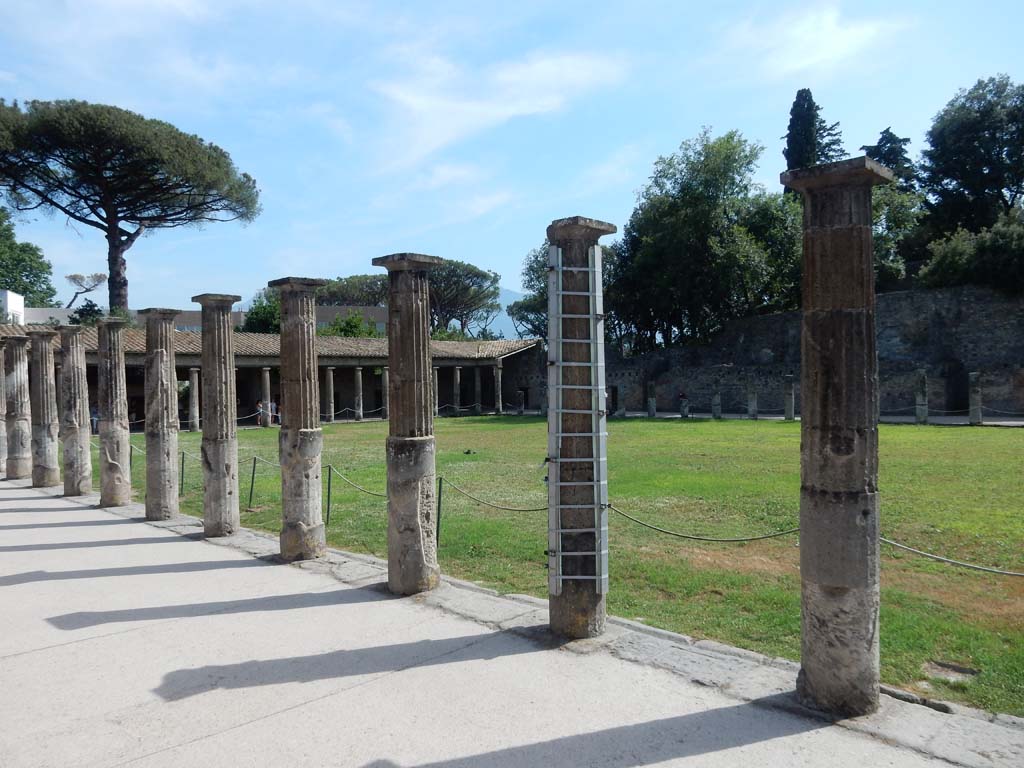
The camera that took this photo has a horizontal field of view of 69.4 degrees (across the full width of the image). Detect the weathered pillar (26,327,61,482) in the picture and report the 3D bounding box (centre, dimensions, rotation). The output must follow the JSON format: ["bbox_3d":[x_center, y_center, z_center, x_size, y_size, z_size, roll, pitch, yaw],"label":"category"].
[{"bbox_3d":[-10.270,0.558,16.225,0.485,3.340,0.485,-1,0,43],"label":"weathered pillar"}]

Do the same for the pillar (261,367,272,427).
[{"bbox_3d":[-15.372,0.810,46.397,0.578,3.812,0.578,0,1,43],"label":"pillar"}]

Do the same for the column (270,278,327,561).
[{"bbox_3d":[-2.567,0.420,9.022,0.485,3.340,0.485,-1,0,43],"label":"column"}]

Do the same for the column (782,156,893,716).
[{"bbox_3d":[2.373,0.397,5.368,0.608,3.850,0.608,0,1,43],"label":"column"}]

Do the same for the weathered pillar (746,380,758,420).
[{"bbox_3d":[13.150,0.919,40.544,0.475,2.071,0.475,-1,0,43],"label":"weathered pillar"}]

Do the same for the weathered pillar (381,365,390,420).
[{"bbox_3d":[-8.414,0.644,49.143,0.485,3.390,0.485,-1,0,0],"label":"weathered pillar"}]

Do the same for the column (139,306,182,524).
[{"bbox_3d":[-5.649,0.475,11.903,0.485,3.340,0.485,-1,0,43],"label":"column"}]

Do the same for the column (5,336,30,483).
[{"bbox_3d":[-13.645,0.679,20.489,0.578,3.850,0.578,0,1,43],"label":"column"}]

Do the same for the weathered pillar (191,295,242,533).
[{"bbox_3d":[-4.746,0.522,12.088,0.585,3.850,0.585,0,1,43],"label":"weathered pillar"}]

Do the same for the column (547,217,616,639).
[{"bbox_3d":[0.514,0.365,6.141,0.485,3.340,0.485,-1,0,43],"label":"column"}]

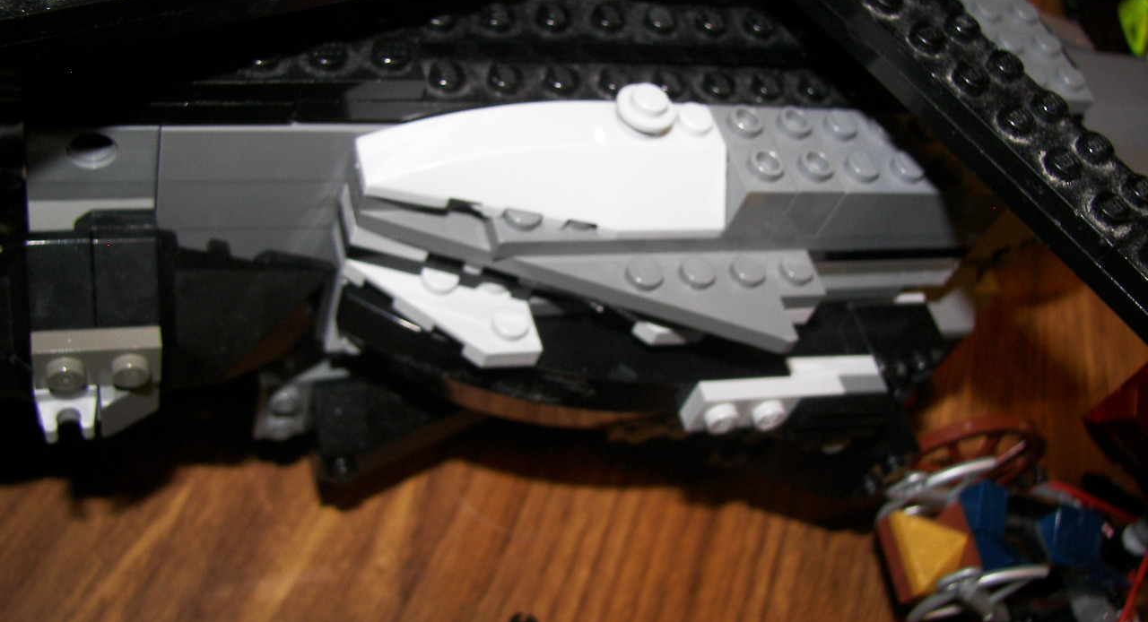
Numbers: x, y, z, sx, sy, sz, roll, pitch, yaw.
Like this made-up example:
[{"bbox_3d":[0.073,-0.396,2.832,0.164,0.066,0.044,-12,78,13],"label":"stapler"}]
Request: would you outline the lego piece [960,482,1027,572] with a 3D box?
[{"bbox_3d":[0.072,0.037,0.200,0.008,0.006,0.015,7,50,-14],"label":"lego piece"}]

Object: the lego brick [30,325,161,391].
[{"bbox_3d":[-0.064,0.007,0.162,0.016,0.008,0.005,-3,55,-23],"label":"lego brick"}]

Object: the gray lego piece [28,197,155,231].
[{"bbox_3d":[-0.064,-0.012,0.160,0.016,0.003,0.006,-3,55,-23],"label":"gray lego piece"}]

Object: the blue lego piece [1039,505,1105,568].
[{"bbox_3d":[0.084,0.037,0.199,0.008,0.006,0.008,7,50,-14],"label":"blue lego piece"}]

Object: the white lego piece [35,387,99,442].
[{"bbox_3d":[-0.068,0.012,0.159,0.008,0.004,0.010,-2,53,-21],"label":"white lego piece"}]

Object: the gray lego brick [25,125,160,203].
[{"bbox_3d":[-0.064,-0.022,0.157,0.016,0.013,0.008,-3,55,-23],"label":"gray lego brick"}]

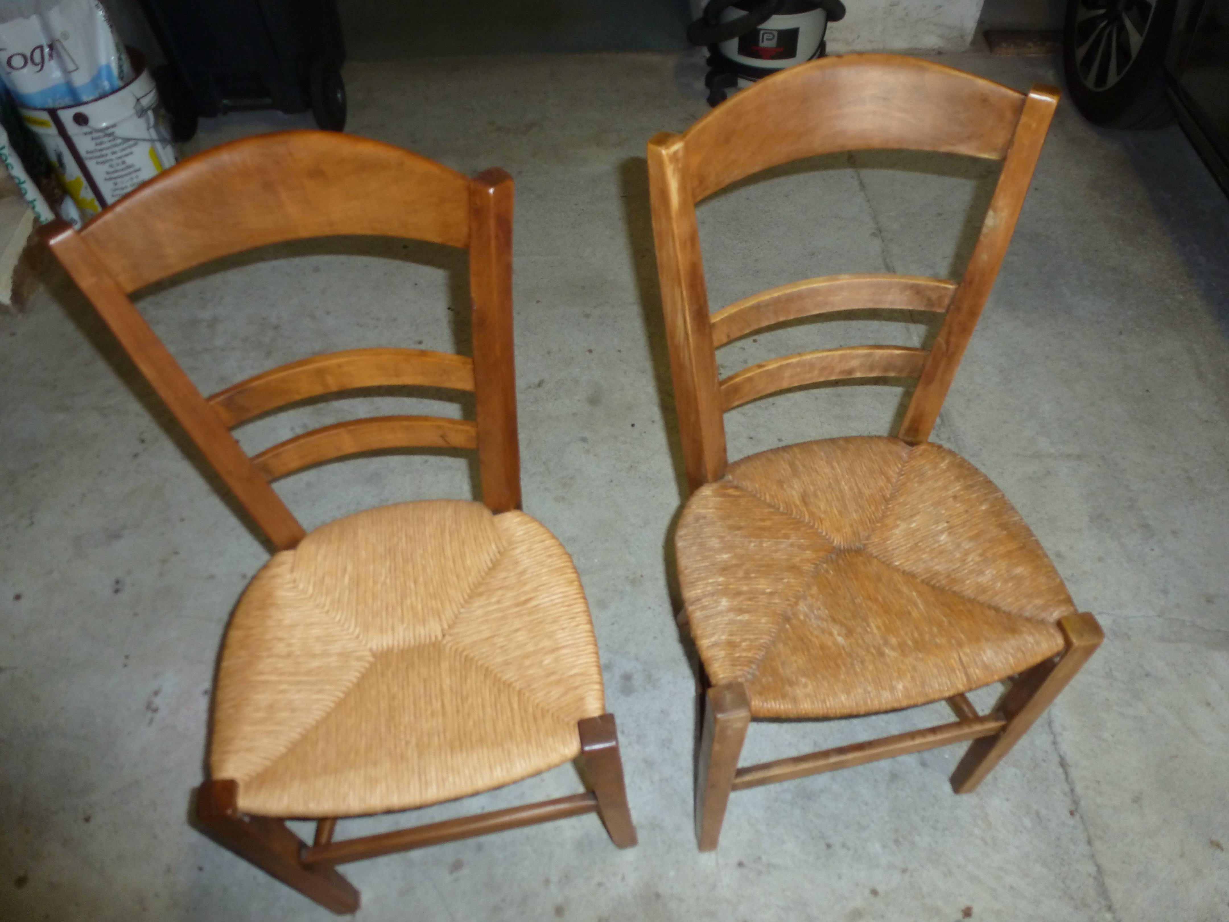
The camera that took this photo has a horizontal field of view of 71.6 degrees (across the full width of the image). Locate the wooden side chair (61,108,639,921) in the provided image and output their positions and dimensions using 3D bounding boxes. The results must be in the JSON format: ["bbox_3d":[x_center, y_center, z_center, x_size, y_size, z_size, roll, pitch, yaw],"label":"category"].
[{"bbox_3d":[-0.222,0.161,0.908,0.410,0.906,0.392,-10,51,-4],"label":"wooden side chair"}]

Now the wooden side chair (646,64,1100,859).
[{"bbox_3d":[0.256,0.077,0.953,0.410,0.897,0.404,-10,52,-5],"label":"wooden side chair"}]

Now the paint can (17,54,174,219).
[{"bbox_3d":[-1.227,-0.783,2.090,0.310,0.333,0.310,-29,55,-18],"label":"paint can"}]

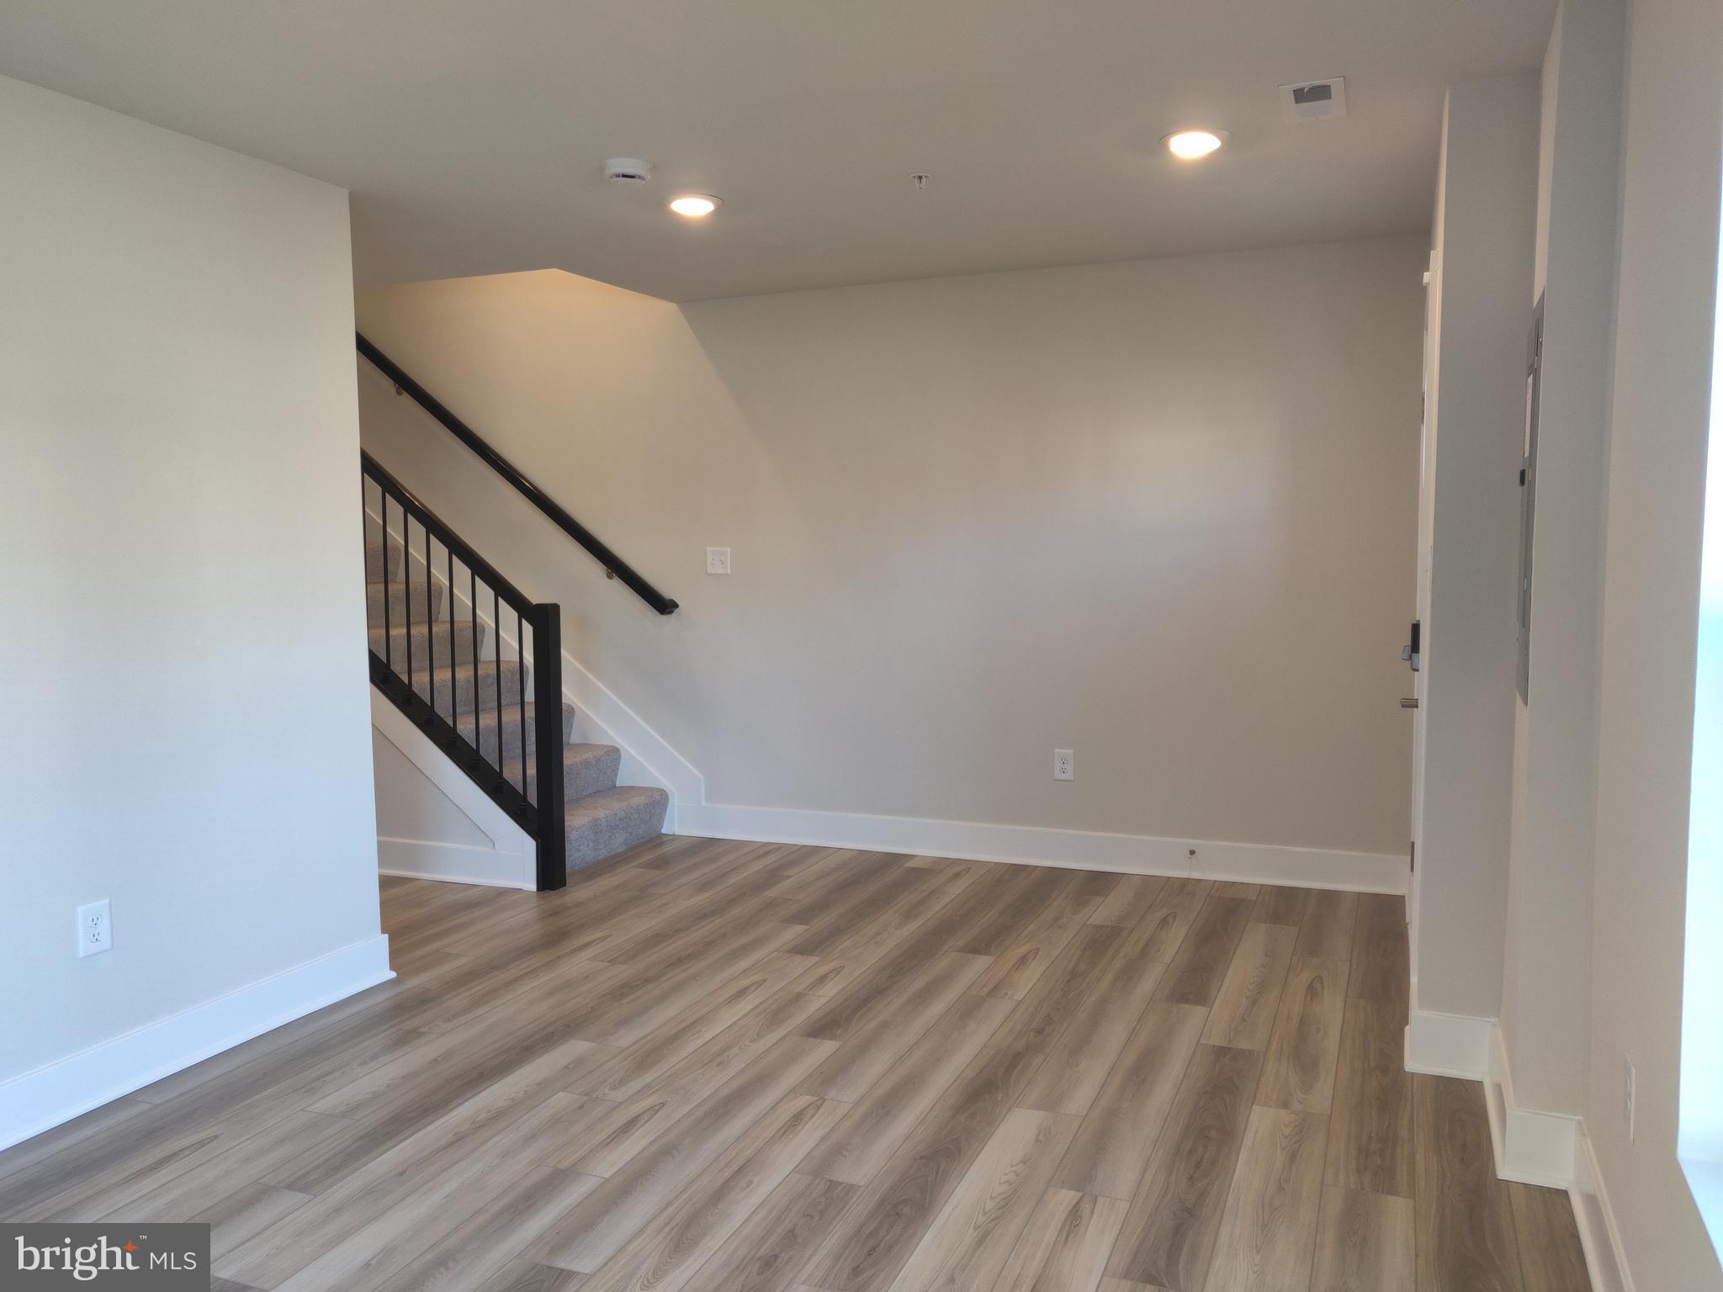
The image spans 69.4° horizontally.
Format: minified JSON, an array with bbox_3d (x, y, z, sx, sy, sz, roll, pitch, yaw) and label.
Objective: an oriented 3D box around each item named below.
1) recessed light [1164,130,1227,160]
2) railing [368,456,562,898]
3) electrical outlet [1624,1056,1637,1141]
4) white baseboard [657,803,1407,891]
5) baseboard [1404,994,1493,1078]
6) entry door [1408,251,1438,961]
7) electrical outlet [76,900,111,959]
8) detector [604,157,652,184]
[{"bbox_3d":[0.913,-1.366,3.397,0.180,0.028,0.180,1,5,20],"label":"recessed light"},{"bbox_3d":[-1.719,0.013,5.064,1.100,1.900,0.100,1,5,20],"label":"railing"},{"bbox_3d":[1.340,0.794,2.181,0.010,0.122,0.078,2,5,23],"label":"electrical outlet"},{"bbox_3d":[0.618,0.844,5.322,3.153,0.154,0.025,1,5,20],"label":"white baseboard"},{"bbox_3d":[1.502,1.021,3.191,0.185,0.158,0.025,1,5,21],"label":"baseboard"},{"bbox_3d":[1.740,-0.011,3.817,0.080,2.100,1.010,2,5,23],"label":"entry door"},{"bbox_3d":[-1.903,0.704,3.097,0.010,0.122,0.078,2,5,23],"label":"electrical outlet"},{"bbox_3d":[-0.666,-1.354,3.550,0.137,0.045,0.137,-1,5,0],"label":"detector"}]

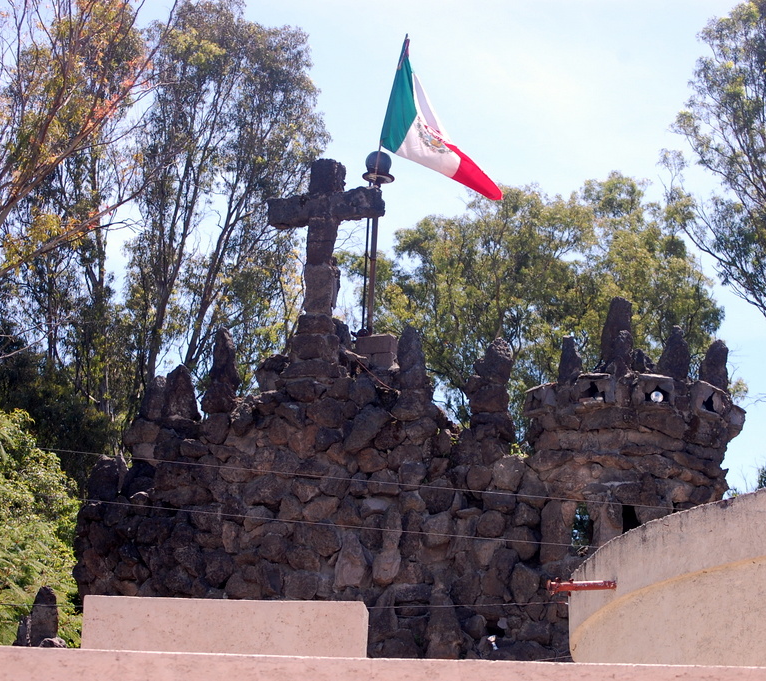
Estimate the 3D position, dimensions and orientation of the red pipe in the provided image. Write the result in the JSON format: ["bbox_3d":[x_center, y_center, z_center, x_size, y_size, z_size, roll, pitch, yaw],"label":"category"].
[{"bbox_3d":[1.317,1.628,15.391,0.490,0.095,0.095,1,-19,-22],"label":"red pipe"}]

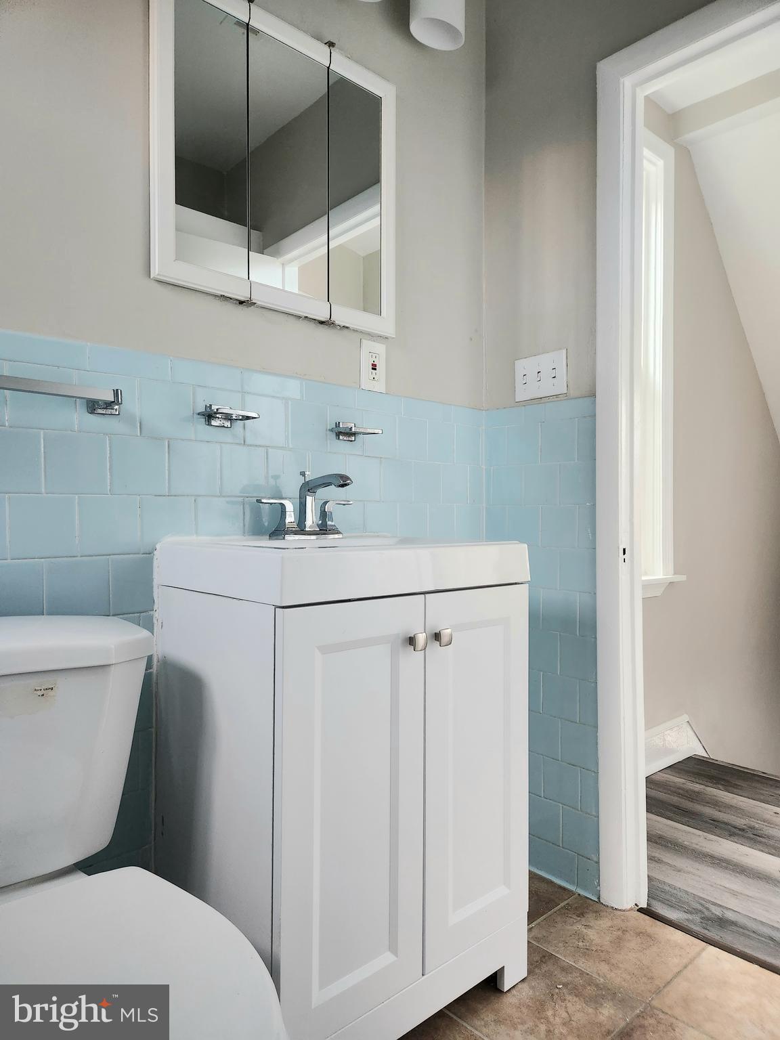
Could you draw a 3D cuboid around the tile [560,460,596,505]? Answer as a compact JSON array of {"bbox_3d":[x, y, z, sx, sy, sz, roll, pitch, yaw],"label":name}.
[{"bbox_3d":[0.475,-0.096,1.746,0.010,0.108,0.102,0,-1,-43],"label":"tile"}]

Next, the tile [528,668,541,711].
[{"bbox_3d":[0.363,0.453,1.855,0.010,0.108,0.107,0,-1,-43],"label":"tile"}]

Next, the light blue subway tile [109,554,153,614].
[{"bbox_3d":[-0.463,0.118,1.279,0.108,0.108,0.009,0,0,-43],"label":"light blue subway tile"}]

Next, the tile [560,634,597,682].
[{"bbox_3d":[0.476,0.344,1.742,0.010,0.108,0.102,0,-1,-43],"label":"tile"}]

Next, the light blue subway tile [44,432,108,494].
[{"bbox_3d":[-0.545,-0.098,1.203,0.106,0.104,0.010,0,-1,-43],"label":"light blue subway tile"}]

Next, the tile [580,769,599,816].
[{"bbox_3d":[0.505,0.684,1.744,0.010,0.110,0.051,0,0,-43],"label":"tile"}]

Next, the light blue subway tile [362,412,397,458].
[{"bbox_3d":[-0.025,-0.207,1.688,0.108,0.108,0.009,0,0,-43],"label":"light blue subway tile"}]

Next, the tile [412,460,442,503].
[{"bbox_3d":[0.097,-0.099,1.825,0.108,0.108,0.010,0,0,-43],"label":"tile"}]

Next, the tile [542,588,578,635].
[{"bbox_3d":[0.439,0.235,1.778,0.009,0.108,0.108,0,0,-43],"label":"tile"}]

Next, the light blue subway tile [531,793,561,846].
[{"bbox_3d":[0.405,0.783,1.814,0.009,0.108,0.108,0,0,-43],"label":"light blue subway tile"}]

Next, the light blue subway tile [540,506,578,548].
[{"bbox_3d":[0.437,0.018,1.775,0.010,0.108,0.108,0,-1,-43],"label":"light blue subway tile"}]

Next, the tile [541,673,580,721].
[{"bbox_3d":[0.441,0.454,1.779,0.010,0.108,0.108,0,-1,-43],"label":"tile"}]

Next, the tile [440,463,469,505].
[{"bbox_3d":[0.176,-0.097,1.875,0.104,0.105,0.010,0,-1,-43],"label":"tile"}]

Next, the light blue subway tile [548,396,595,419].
[{"bbox_3d":[0.460,-0.278,1.752,0.010,0.050,0.143,0,-1,-43],"label":"light blue subway tile"}]

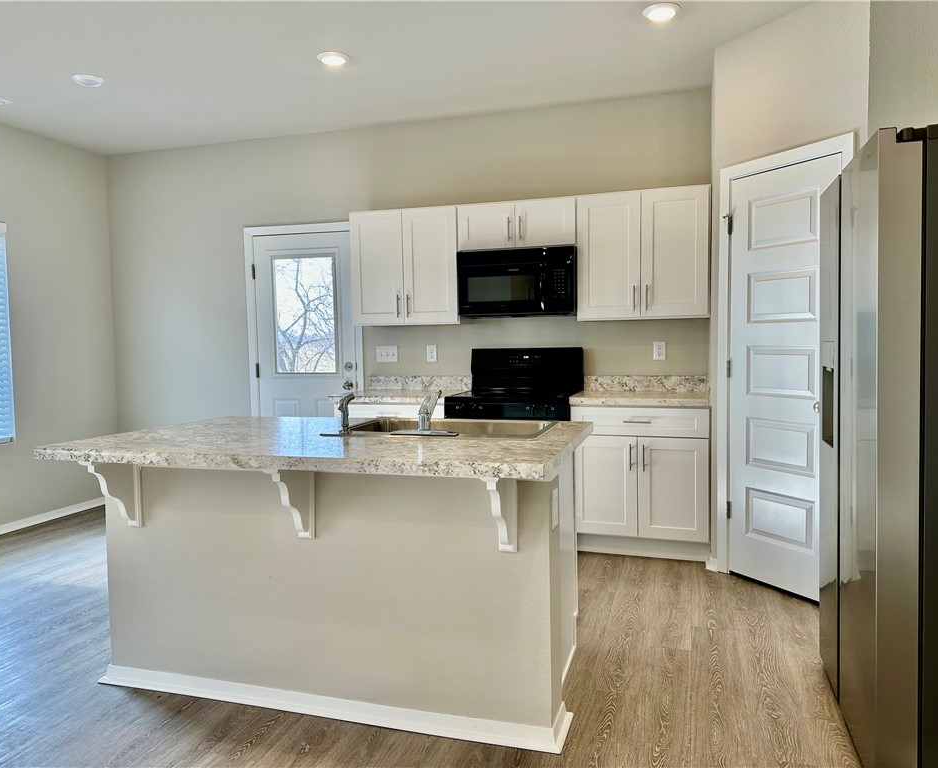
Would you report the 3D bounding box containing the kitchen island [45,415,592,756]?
[{"bbox_3d":[-0.478,0.648,2.705,1.772,0.912,1.059,0,4,17],"label":"kitchen island"}]

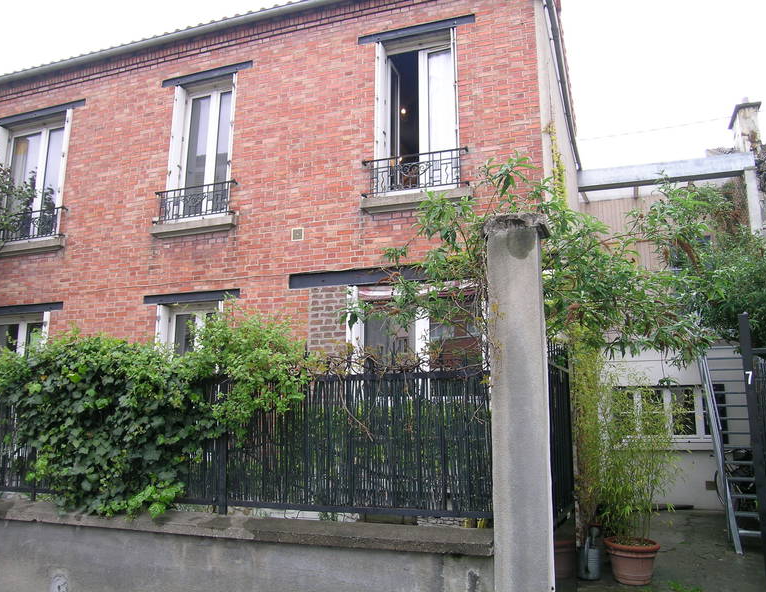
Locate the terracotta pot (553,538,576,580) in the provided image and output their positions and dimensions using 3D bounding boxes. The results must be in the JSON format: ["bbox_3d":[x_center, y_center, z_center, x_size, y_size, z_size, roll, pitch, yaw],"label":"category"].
[{"bbox_3d":[1.503,2.325,5.776,0.470,0.340,0.470,-4,-12,21],"label":"terracotta pot"}]

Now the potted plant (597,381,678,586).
[{"bbox_3d":[2.406,1.765,6.149,0.720,1.849,0.720,-4,-12,21],"label":"potted plant"}]

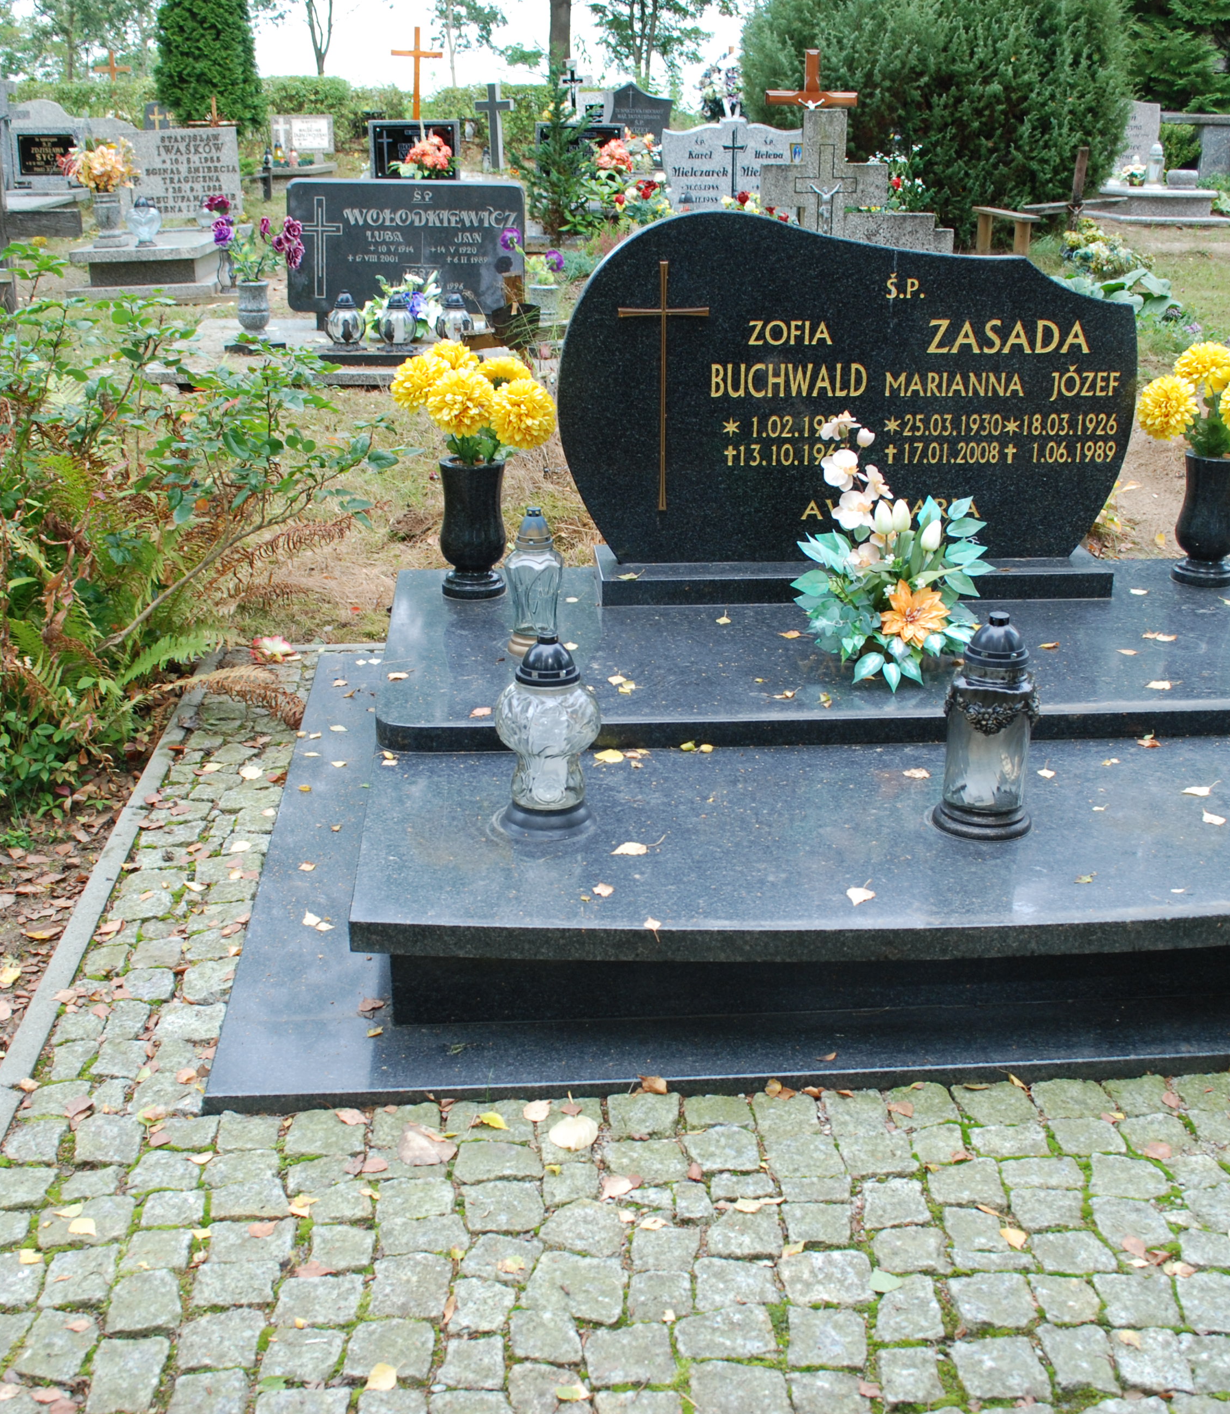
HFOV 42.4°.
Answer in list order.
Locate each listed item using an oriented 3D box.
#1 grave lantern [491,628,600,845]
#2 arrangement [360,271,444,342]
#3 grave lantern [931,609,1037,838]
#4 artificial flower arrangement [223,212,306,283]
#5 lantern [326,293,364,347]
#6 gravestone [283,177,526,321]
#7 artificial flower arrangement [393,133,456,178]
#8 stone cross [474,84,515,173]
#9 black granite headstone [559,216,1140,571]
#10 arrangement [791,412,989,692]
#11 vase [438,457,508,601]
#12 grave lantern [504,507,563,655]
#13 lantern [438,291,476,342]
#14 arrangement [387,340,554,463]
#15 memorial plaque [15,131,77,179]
[{"bbox_3d":[-0.107,0.040,2.558,0.168,0.313,0.168,-1,22,-4],"label":"grave lantern"},{"bbox_3d":[-1.060,-1.992,7.900,0.400,0.330,0.300,-1,21,-5],"label":"arrangement"},{"bbox_3d":[0.604,0.021,2.559,0.160,0.360,0.160,-1,22,-4],"label":"grave lantern"},{"bbox_3d":[-1.831,-2.400,8.300,0.410,0.350,0.320,-1,22,-5],"label":"artificial flower arrangement"},{"bbox_3d":[-1.280,-1.840,7.537,0.185,0.260,0.185,-1,22,-4],"label":"lantern"},{"bbox_3d":[-1.112,-2.414,8.350,1.260,0.710,0.100,1,22,2],"label":"gravestone"},{"bbox_3d":[-1.562,-4.516,13.000,0.500,0.360,0.380,-1,22,-5],"label":"artificial flower arrangement"},{"bbox_3d":[-1.215,-5.849,16.000,0.380,0.880,0.120,6,22,14],"label":"stone cross"},{"bbox_3d":[0.597,-0.825,4.124,1.496,0.889,0.085,-1,22,-5],"label":"black granite headstone"},{"bbox_3d":[0.556,-0.323,3.209,0.400,0.500,0.340,-1,21,-5],"label":"arrangement"},{"bbox_3d":[-0.331,-0.417,3.705,0.152,0.302,0.152,-1,21,-5],"label":"vase"},{"bbox_3d":[-0.172,-0.264,3.321,0.120,0.295,0.120,-1,21,-5],"label":"grave lantern"},{"bbox_3d":[-0.760,-1.843,7.559,0.185,0.260,0.185,-1,22,-4],"label":"lantern"},{"bbox_3d":[-0.357,-0.771,4.008,0.430,0.320,0.370,-1,22,-5],"label":"arrangement"},{"bbox_3d":[-4.649,-4.520,13.000,0.460,0.310,0.030,-1,21,-5],"label":"memorial plaque"}]

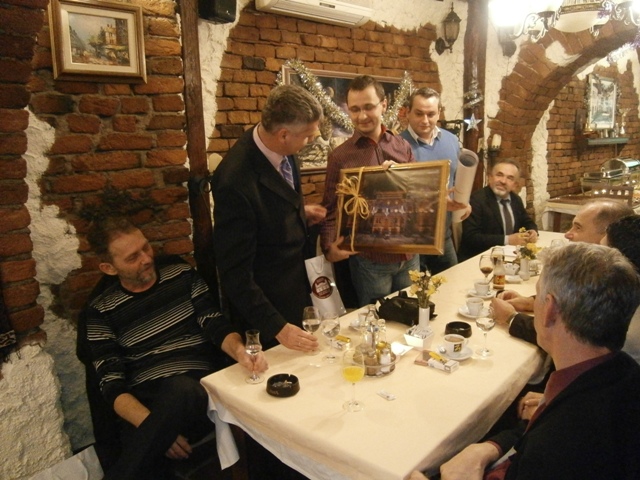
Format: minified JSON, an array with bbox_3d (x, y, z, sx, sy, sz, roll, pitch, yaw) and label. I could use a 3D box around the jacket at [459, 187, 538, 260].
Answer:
[{"bbox_3d":[1.234,-0.027,3.249,0.560,0.660,0.440,-6,12,-20],"label":"jacket"}]

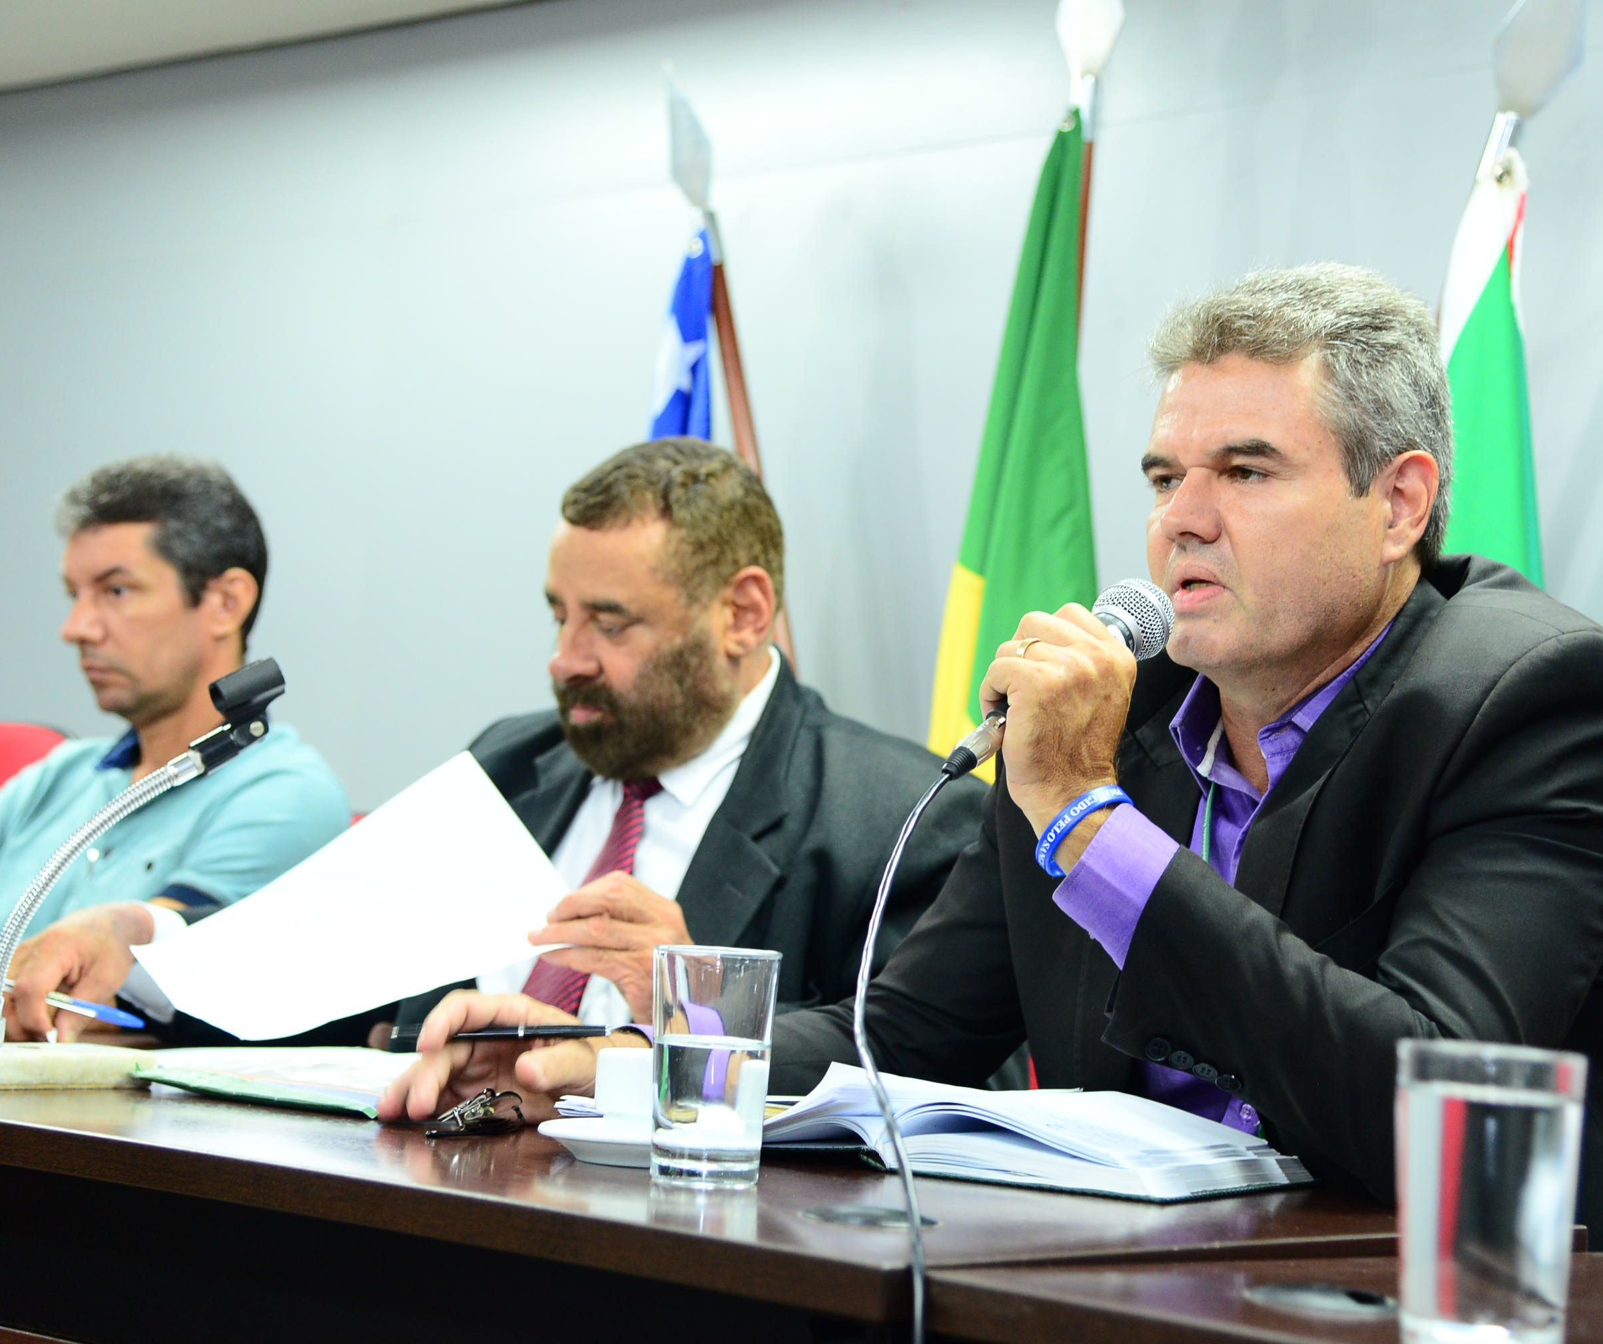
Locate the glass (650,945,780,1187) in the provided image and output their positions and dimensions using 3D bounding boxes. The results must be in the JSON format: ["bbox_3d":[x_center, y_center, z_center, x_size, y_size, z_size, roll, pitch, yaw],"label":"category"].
[{"bbox_3d":[-0.048,0.214,1.755,0.070,0.124,0.070,4,-3,-1],"label":"glass"}]

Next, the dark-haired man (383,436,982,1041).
[{"bbox_3d":[-0.188,0.434,2.452,0.540,1.245,0.775,1,-5,44],"label":"dark-haired man"}]

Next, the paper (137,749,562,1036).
[{"bbox_3d":[-0.323,0.173,2.330,0.297,0.040,0.210,-26,-39,6],"label":"paper"}]

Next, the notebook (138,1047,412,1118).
[{"bbox_3d":[-0.282,0.275,2.213,0.215,0.020,0.300,7,-4,-41],"label":"notebook"}]

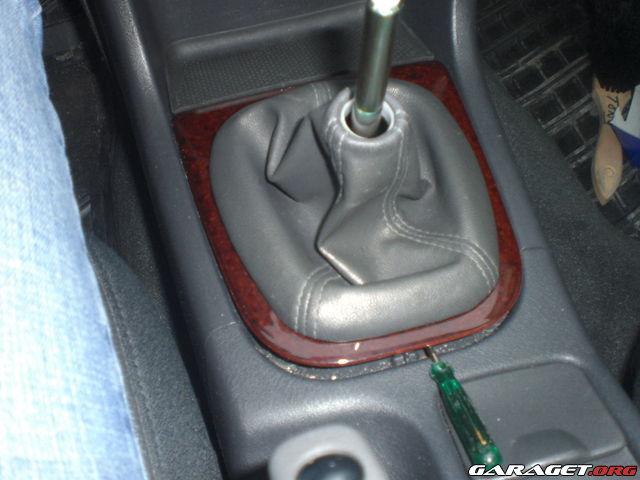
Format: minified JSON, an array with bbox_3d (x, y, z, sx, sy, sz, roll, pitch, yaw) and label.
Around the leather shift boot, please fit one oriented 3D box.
[{"bbox_3d":[0.027,-0.038,0.384,0.161,0.072,0.168,-14,68,-11],"label":"leather shift boot"}]

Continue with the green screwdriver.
[{"bbox_3d":[0.067,0.074,0.370,0.016,0.016,0.093,-17,54,-13],"label":"green screwdriver"}]

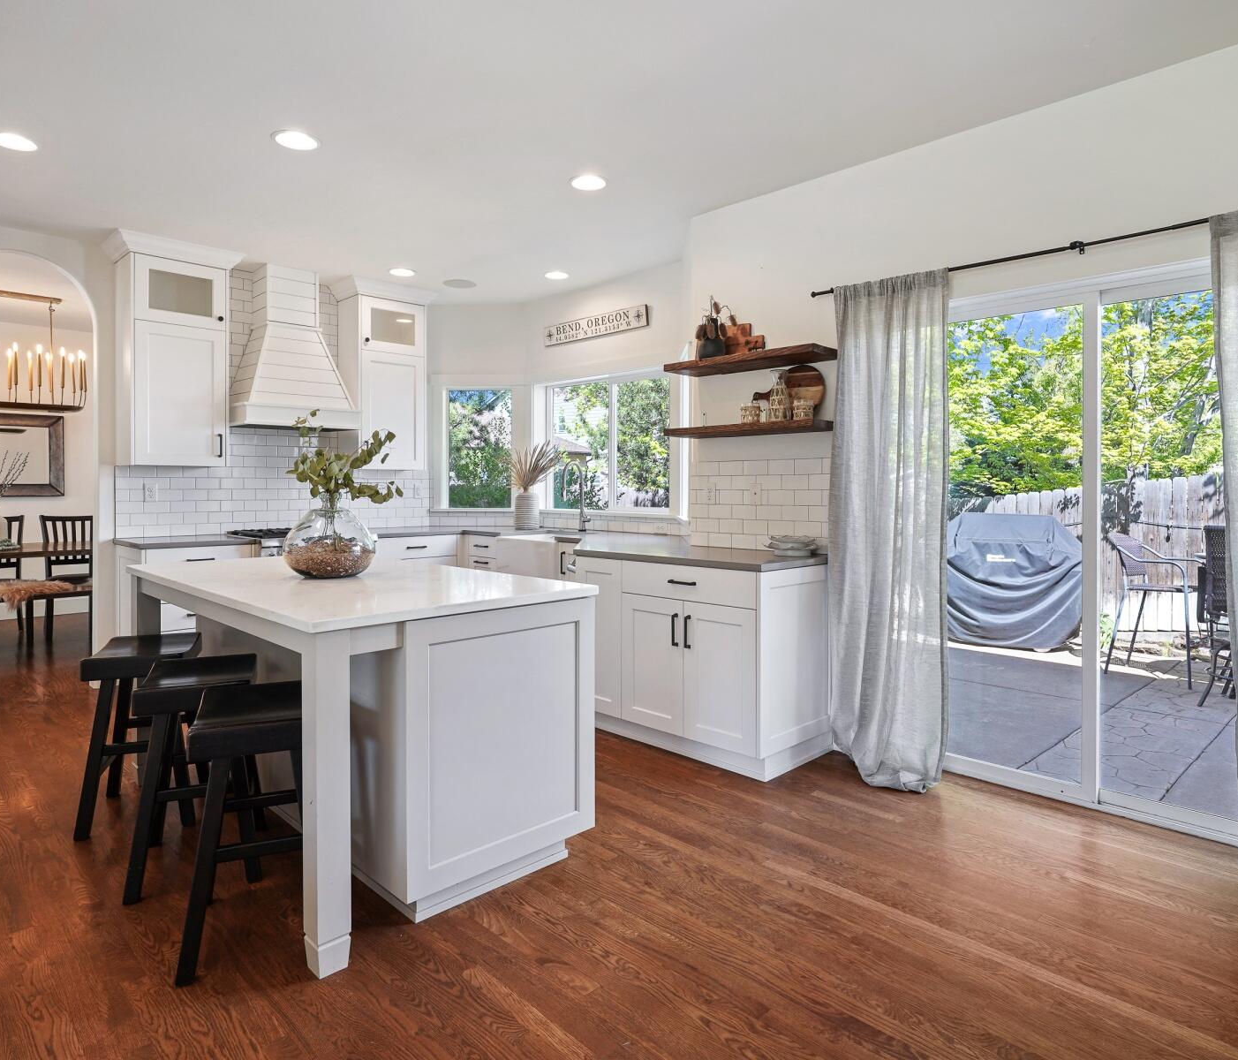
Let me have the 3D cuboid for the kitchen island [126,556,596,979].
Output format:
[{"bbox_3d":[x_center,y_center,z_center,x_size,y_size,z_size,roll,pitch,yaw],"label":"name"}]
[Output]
[{"bbox_3d":[-1.090,0.625,2.897,0.970,0.914,1.947,-3,4,-44],"label":"kitchen island"}]

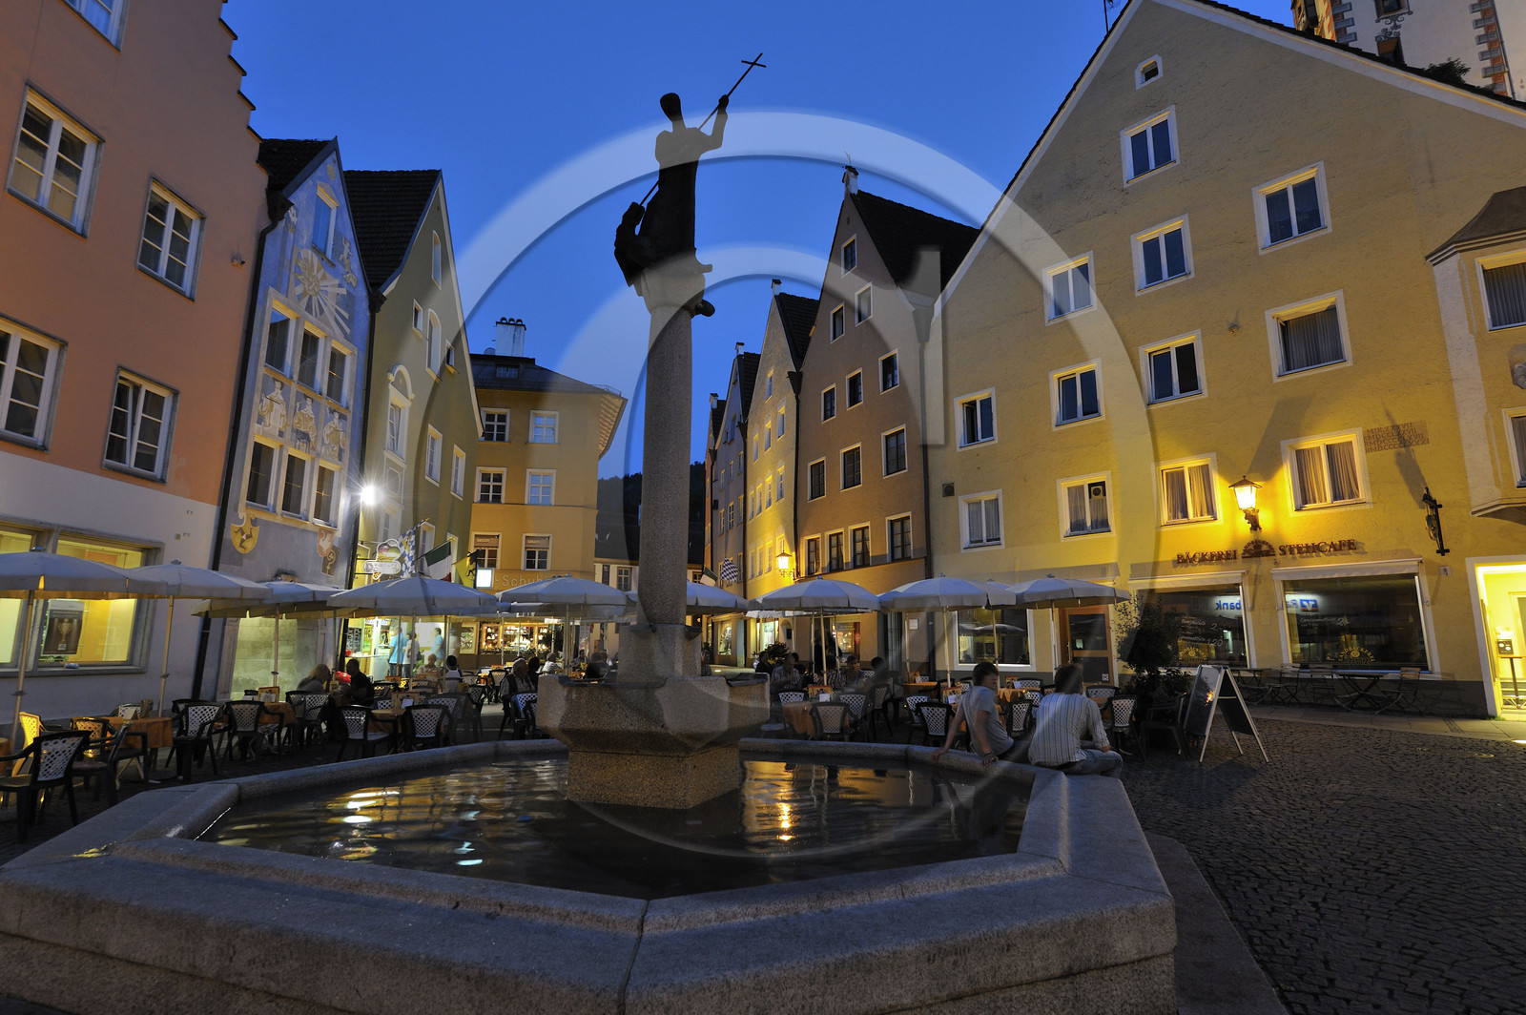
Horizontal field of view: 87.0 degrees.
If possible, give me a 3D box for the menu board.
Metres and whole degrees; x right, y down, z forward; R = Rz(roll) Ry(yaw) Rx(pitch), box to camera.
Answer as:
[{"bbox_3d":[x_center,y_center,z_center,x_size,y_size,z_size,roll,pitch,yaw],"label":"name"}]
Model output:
[{"bbox_3d":[6.124,2.758,10.813,0.820,1.190,0.680,-1,-11,6],"label":"menu board"}]

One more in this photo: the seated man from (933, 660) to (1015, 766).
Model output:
[{"bbox_3d":[1.990,2.006,6.853,0.950,1.360,0.620,6,-12,-29],"label":"seated man"}]

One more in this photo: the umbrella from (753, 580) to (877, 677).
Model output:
[{"bbox_3d":[0.888,2.348,11.974,2.150,2.640,2.150,0,-10,0],"label":"umbrella"}]

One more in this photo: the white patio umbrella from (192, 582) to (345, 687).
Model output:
[{"bbox_3d":[-6.984,2.291,11.445,2.450,2.500,2.450,0,-11,0],"label":"white patio umbrella"}]

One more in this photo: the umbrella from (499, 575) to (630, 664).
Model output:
[{"bbox_3d":[-3.052,2.374,12.169,2.080,2.620,2.080,0,-10,0],"label":"umbrella"}]

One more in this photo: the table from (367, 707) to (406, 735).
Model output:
[{"bbox_3d":[-4.741,3.051,10.569,1.000,0.740,0.850,0,-11,0],"label":"table"}]

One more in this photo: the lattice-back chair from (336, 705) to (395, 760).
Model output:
[{"bbox_3d":[-5.056,2.956,10.281,0.560,0.820,0.570,-2,-11,10],"label":"lattice-back chair"}]

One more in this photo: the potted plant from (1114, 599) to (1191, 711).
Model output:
[{"bbox_3d":[5.229,2.246,10.679,1.000,2.050,1.000,1,-10,0],"label":"potted plant"}]

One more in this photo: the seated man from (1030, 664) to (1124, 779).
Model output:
[{"bbox_3d":[2.530,1.941,6.479,0.780,1.340,0.580,5,-11,-25],"label":"seated man"}]

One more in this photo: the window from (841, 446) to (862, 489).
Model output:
[{"bbox_3d":[3.259,-1.442,29.330,0.150,1.500,1.280,6,-12,-26],"label":"window"}]

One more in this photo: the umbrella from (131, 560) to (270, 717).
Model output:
[{"bbox_3d":[-7.358,1.930,9.844,2.200,2.580,2.200,0,-11,0],"label":"umbrella"}]

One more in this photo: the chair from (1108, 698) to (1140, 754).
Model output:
[{"bbox_3d":[4.735,2.948,10.792,0.560,0.820,0.570,2,-11,-10],"label":"chair"}]

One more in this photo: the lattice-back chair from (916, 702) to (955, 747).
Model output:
[{"bbox_3d":[2.412,3.068,10.805,0.580,0.860,0.570,-6,-13,31],"label":"lattice-back chair"}]

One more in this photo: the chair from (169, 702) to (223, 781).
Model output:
[{"bbox_3d":[-6.997,2.836,9.777,0.580,0.860,0.570,0,-11,0],"label":"chair"}]

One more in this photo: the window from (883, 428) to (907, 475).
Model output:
[{"bbox_3d":[4.431,-1.823,26.696,0.200,1.400,1.100,6,-12,-28],"label":"window"}]

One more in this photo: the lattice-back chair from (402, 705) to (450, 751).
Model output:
[{"bbox_3d":[-4.341,2.994,10.453,0.580,0.860,0.570,4,-11,-18],"label":"lattice-back chair"}]

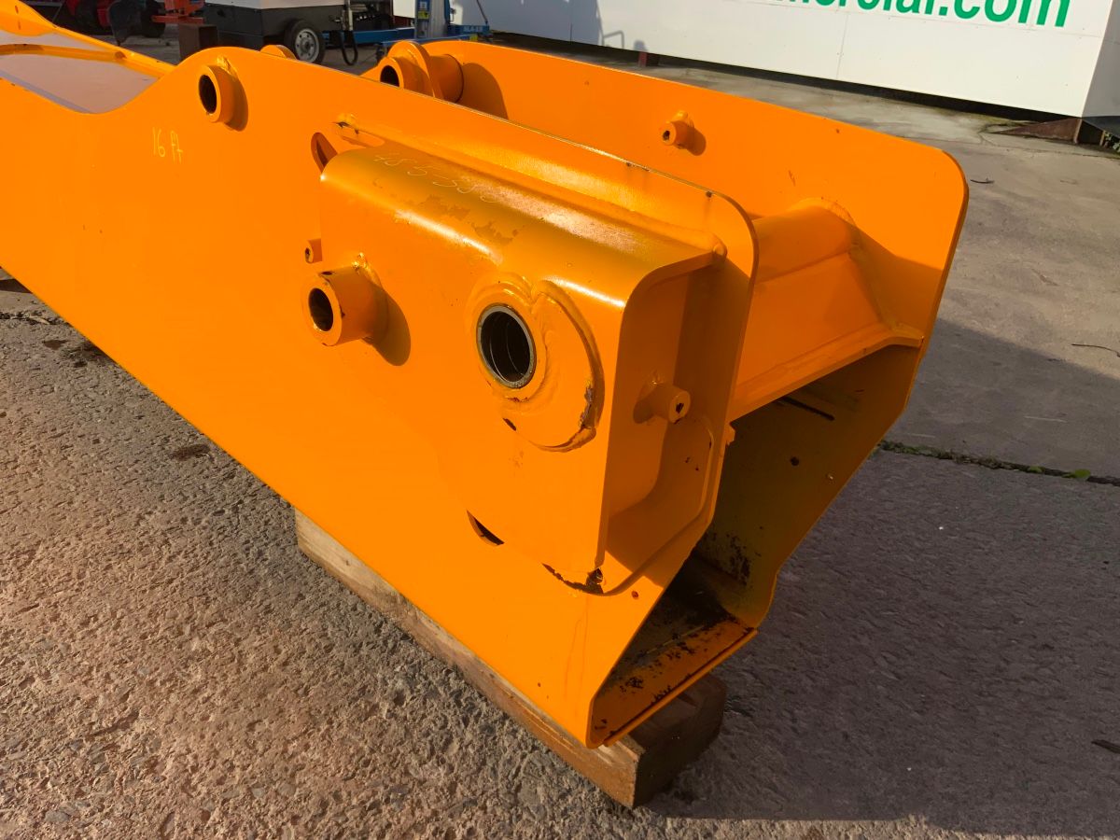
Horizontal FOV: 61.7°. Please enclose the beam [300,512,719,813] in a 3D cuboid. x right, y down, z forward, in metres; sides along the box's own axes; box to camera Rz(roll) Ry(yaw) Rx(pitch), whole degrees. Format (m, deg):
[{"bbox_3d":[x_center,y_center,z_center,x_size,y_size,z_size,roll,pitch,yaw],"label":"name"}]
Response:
[{"bbox_3d":[-0.170,0.423,2.127,1.117,0.135,0.264,26,35,37],"label":"beam"}]

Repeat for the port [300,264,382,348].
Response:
[{"bbox_3d":[-0.327,-0.177,1.428,0.076,0.111,0.111,-23,38,-40],"label":"port"}]

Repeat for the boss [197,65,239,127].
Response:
[{"bbox_3d":[-0.698,-0.665,1.914,0.039,0.108,0.108,-23,38,-40],"label":"boss"}]

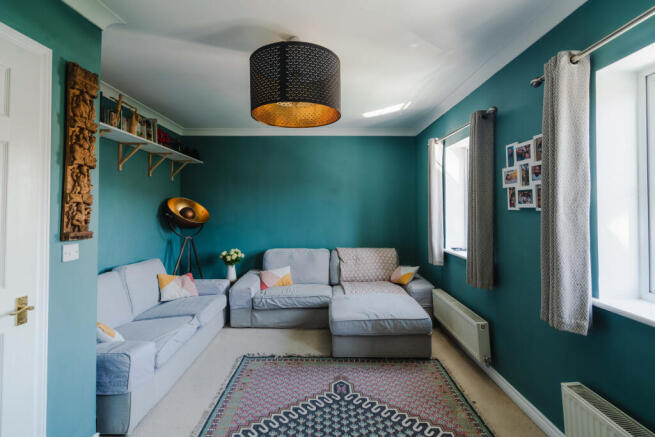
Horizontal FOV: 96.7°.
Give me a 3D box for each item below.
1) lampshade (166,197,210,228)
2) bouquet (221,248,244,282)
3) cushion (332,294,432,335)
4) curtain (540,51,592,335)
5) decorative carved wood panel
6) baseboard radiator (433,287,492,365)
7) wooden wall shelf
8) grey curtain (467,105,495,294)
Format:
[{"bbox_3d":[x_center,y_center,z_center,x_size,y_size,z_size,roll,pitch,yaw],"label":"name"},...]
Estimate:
[{"bbox_3d":[-1.790,-0.075,3.720,0.500,0.270,0.510,47,26,25],"label":"lampshade"},{"bbox_3d":[-1.240,0.614,3.800,0.280,0.430,0.280,0,1,-1],"label":"bouquet"},{"bbox_3d":[0.491,0.955,2.980,0.920,0.180,0.740,0,1,-1],"label":"cushion"},{"bbox_3d":[1.222,-0.125,1.490,0.120,1.360,0.220,0,1,-1],"label":"curtain"},{"bbox_3d":[-1.280,-0.335,1.510,0.060,0.870,0.155,0,1,-1],"label":"decorative carved wood panel"},{"bbox_3d":[1.199,0.947,2.700,0.100,0.310,0.950,0,1,-1],"label":"baseboard radiator"},{"bbox_3d":[-1.913,-0.637,3.100,0.300,0.300,2.100,0,1,-1],"label":"wooden wall shelf"},{"bbox_3d":[1.200,-0.148,2.270,0.110,1.340,0.220,0,1,-1],"label":"grey curtain"}]

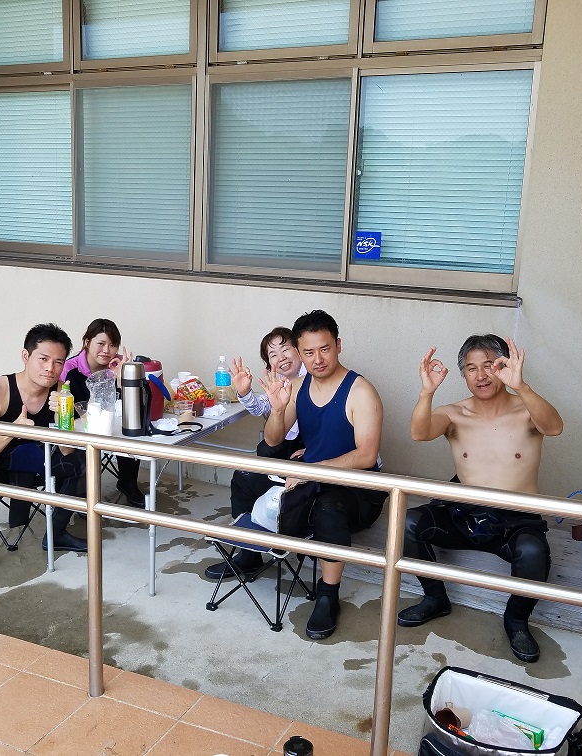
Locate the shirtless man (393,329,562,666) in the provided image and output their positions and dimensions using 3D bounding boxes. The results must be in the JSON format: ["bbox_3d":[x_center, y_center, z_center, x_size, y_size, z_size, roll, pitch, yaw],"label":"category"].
[{"bbox_3d":[0.775,0.400,3.114,0.640,1.150,0.700,7,13,20],"label":"shirtless man"}]

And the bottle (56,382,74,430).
[{"bbox_3d":[-0.967,0.128,3.235,0.067,0.215,0.067,-1,12,-17],"label":"bottle"}]

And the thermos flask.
[{"bbox_3d":[-0.658,0.089,3.231,0.135,0.313,0.102,9,14,29],"label":"thermos flask"}]

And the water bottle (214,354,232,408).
[{"bbox_3d":[-0.343,0.017,3.825,0.078,0.243,0.078,1,12,-5],"label":"water bottle"}]

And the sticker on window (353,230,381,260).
[{"bbox_3d":[0.408,-0.695,3.986,0.143,0.145,0.004,8,13,24],"label":"sticker on window"}]

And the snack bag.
[{"bbox_3d":[-0.482,0.062,3.740,0.200,0.140,0.090,1,12,-7],"label":"snack bag"}]

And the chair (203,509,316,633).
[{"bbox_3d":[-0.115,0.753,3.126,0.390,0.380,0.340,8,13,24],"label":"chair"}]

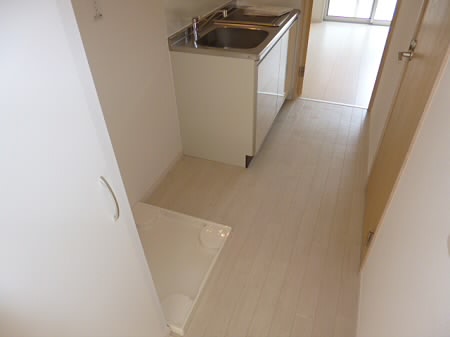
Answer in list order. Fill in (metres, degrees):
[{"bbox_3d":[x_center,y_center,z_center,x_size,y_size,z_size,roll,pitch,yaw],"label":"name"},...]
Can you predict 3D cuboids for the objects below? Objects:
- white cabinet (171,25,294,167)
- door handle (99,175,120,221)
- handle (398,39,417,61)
[{"bbox_3d":[0.143,-0.711,2.597,0.580,0.809,1.179,12,41,18],"label":"white cabinet"},{"bbox_3d":[-0.270,0.078,0.750,0.028,0.143,0.016,12,41,18],"label":"door handle"},{"bbox_3d":[0.910,-0.580,1.550,0.058,0.093,0.115,12,41,18],"label":"handle"}]

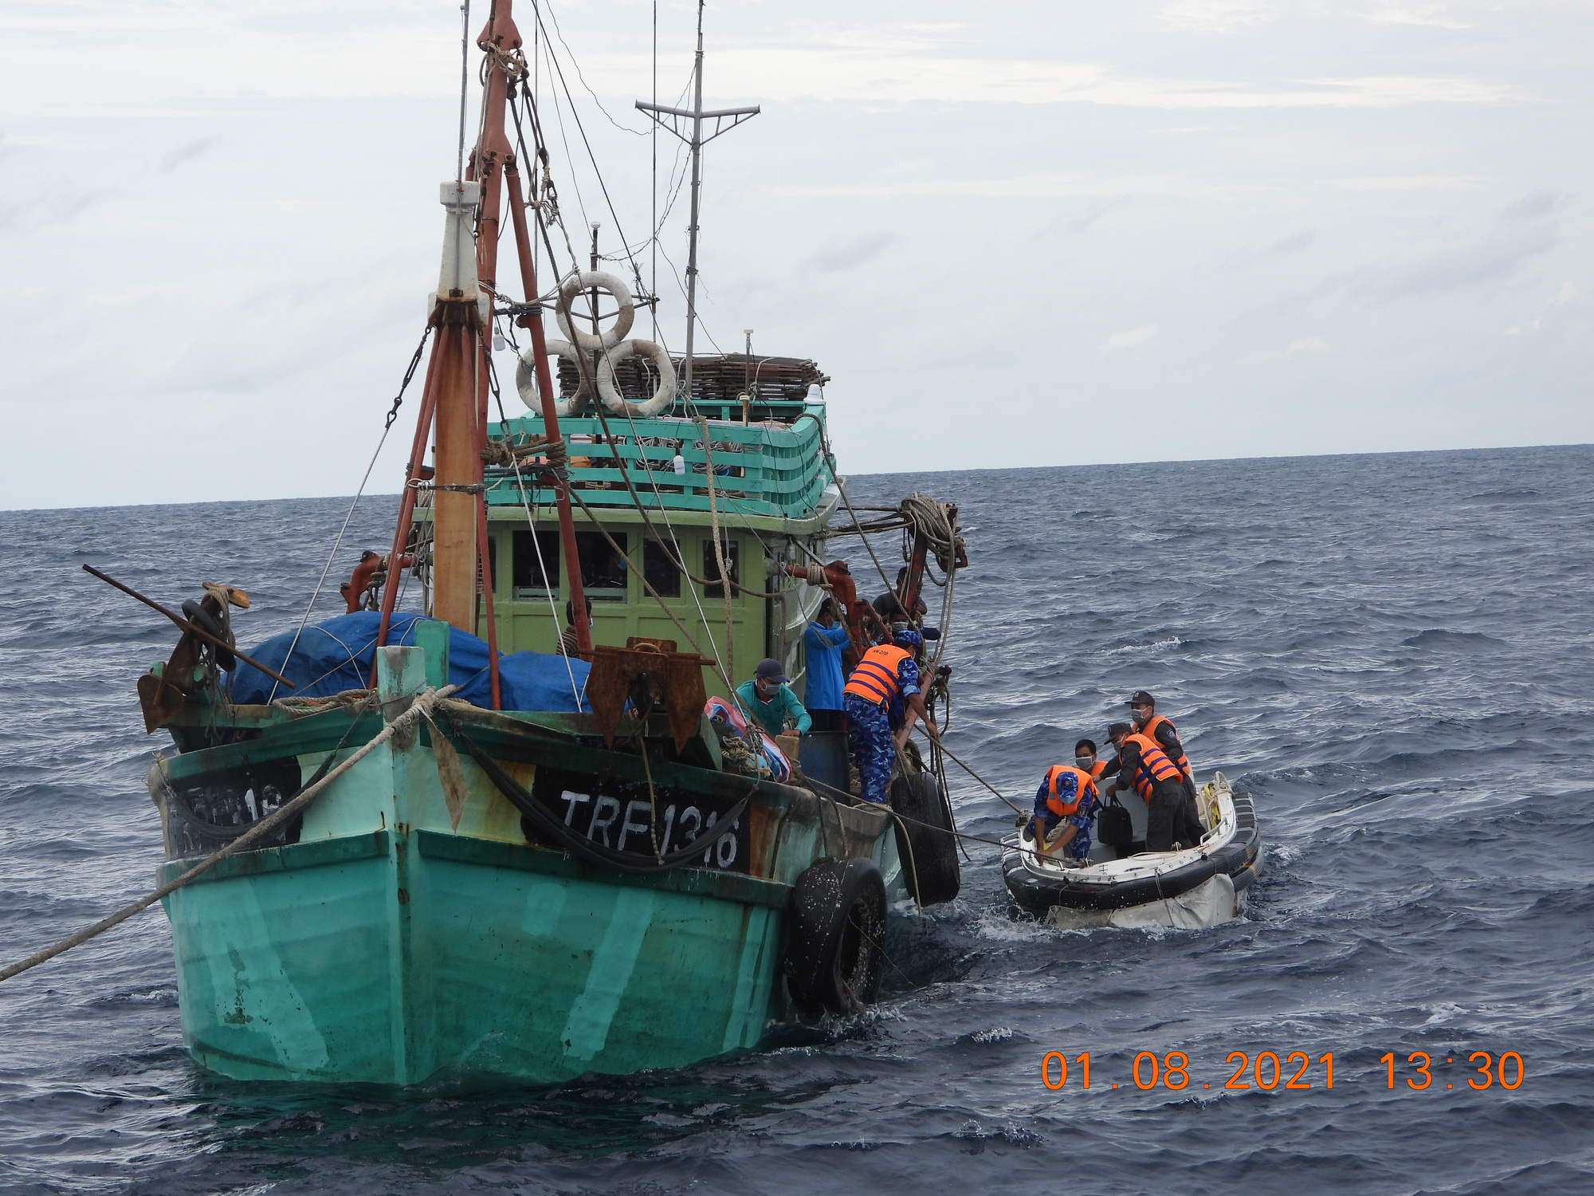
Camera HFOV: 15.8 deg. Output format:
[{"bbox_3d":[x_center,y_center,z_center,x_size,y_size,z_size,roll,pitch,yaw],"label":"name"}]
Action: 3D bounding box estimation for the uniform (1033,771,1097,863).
[{"bbox_3d":[2.097,1.734,45.400,0.620,0.860,0.750,-2,1,9],"label":"uniform"}]

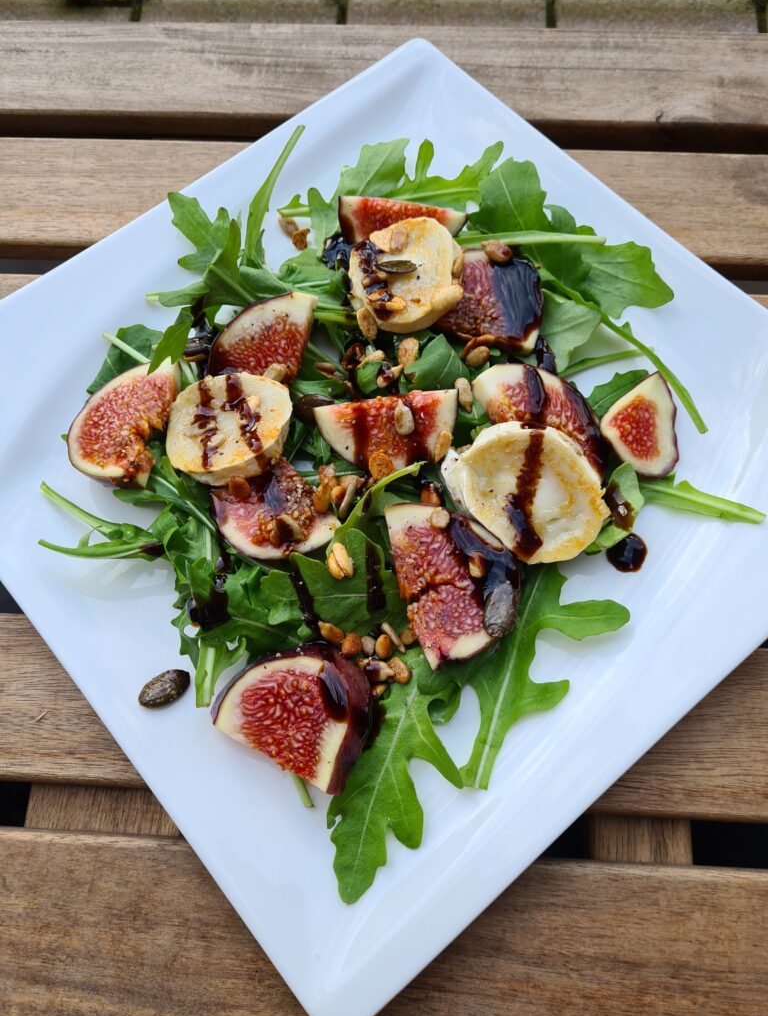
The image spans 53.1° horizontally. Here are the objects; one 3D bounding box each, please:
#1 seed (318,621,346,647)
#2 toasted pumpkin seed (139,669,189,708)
[{"bbox_3d":[-0.016,0.038,0.233,0.010,0.003,0.005,38,75,13],"label":"seed"},{"bbox_3d":[-0.066,0.054,0.232,0.017,0.004,0.008,-28,72,-8],"label":"toasted pumpkin seed"}]

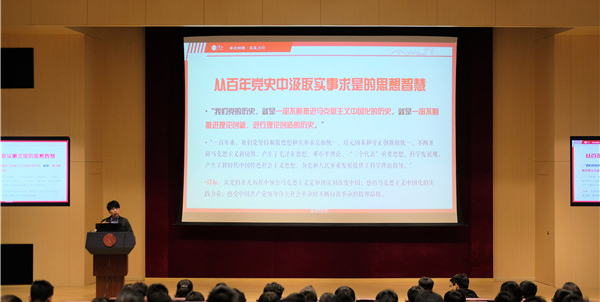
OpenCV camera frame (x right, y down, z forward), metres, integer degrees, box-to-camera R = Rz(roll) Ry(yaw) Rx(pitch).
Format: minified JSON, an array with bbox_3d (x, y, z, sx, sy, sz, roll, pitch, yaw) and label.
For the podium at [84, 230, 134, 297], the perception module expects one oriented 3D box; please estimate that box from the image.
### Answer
[{"bbox_3d":[-3.150,1.910,14.600,0.820,1.150,0.550,0,0,-7],"label":"podium"}]

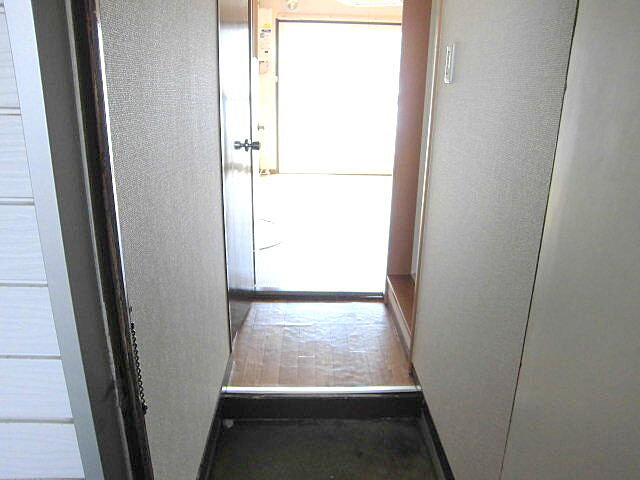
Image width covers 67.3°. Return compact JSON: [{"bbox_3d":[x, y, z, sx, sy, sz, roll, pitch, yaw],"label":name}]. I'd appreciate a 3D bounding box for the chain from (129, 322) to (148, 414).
[{"bbox_3d":[-0.371,0.263,0.986,0.016,0.222,0.018,0,19,-2],"label":"chain"}]

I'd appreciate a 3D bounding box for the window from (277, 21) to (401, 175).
[{"bbox_3d":[0.329,-1.667,5.812,1.680,1.778,0.100,0,19,-1],"label":"window"}]

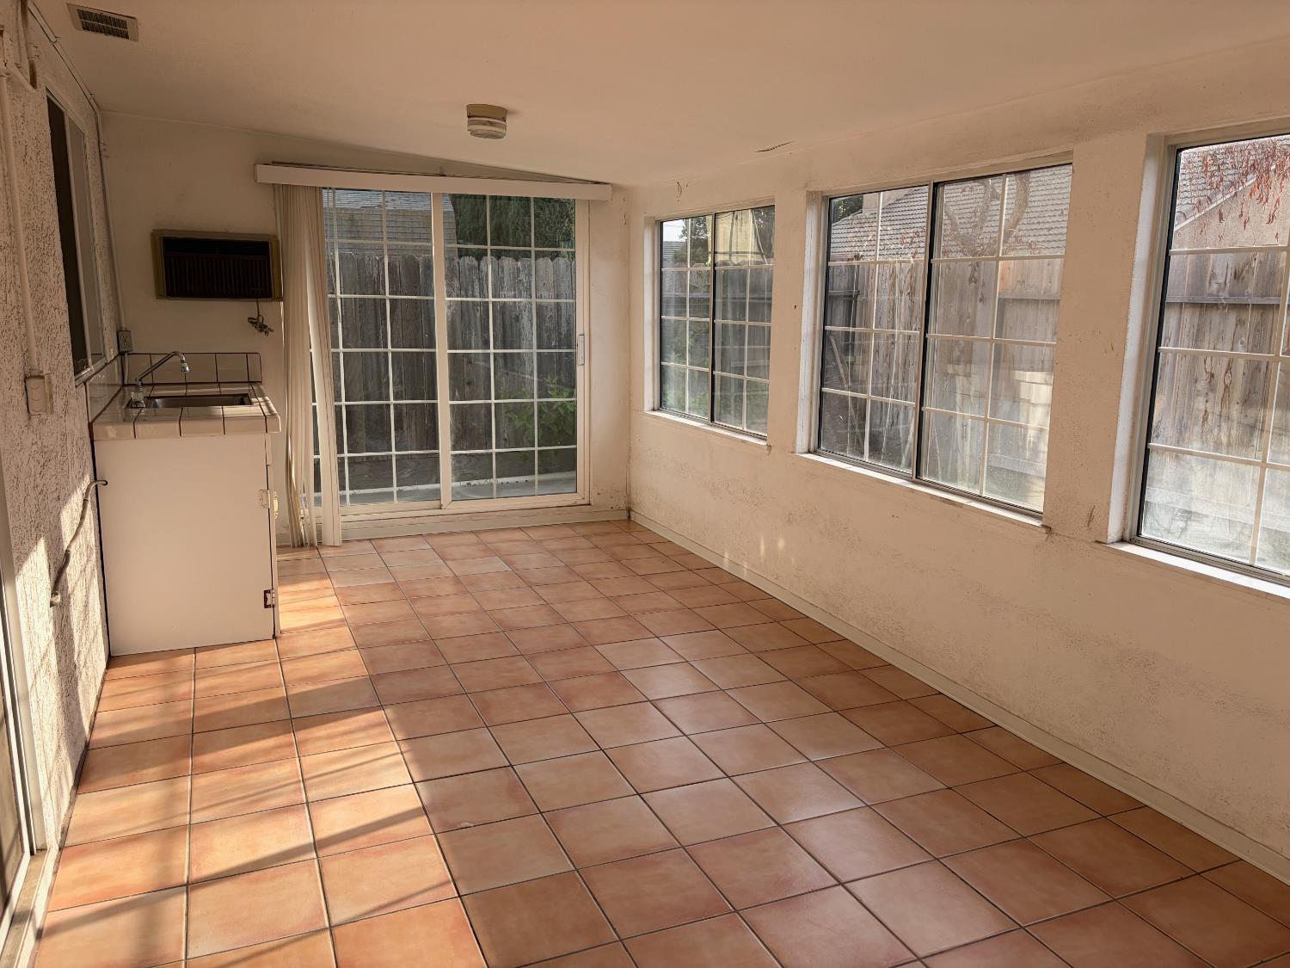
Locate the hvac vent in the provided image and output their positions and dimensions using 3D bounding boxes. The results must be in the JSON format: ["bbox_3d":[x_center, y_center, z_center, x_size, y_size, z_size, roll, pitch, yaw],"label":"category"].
[{"bbox_3d":[-1.789,-1.519,3.216,0.195,0.020,0.345,1,10,-24],"label":"hvac vent"}]

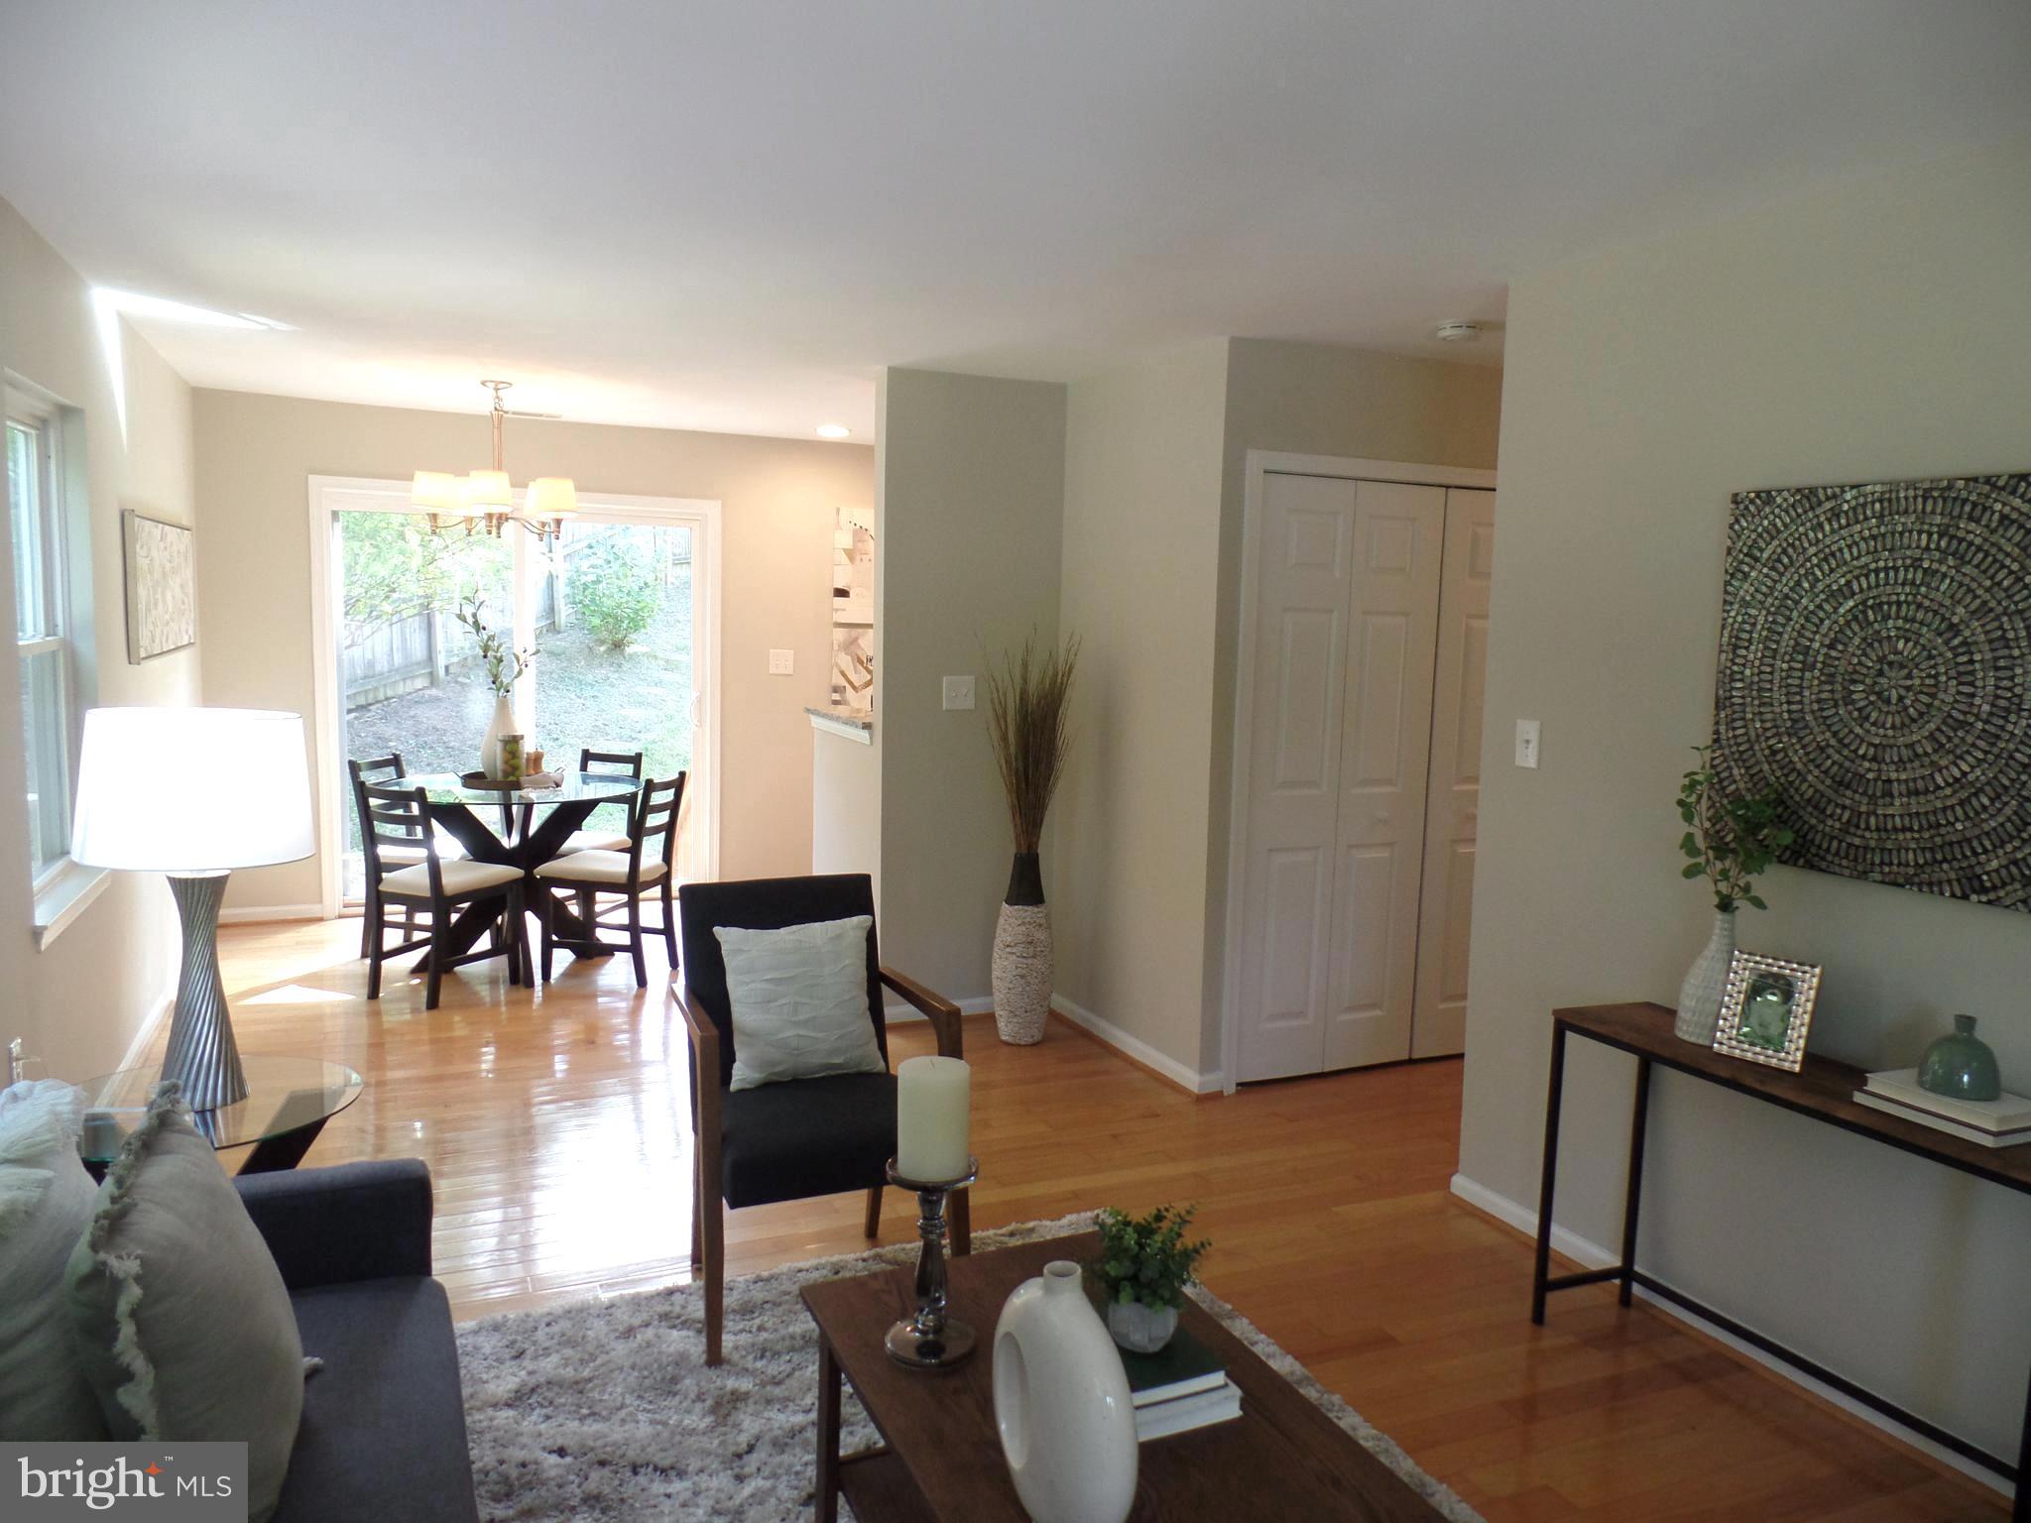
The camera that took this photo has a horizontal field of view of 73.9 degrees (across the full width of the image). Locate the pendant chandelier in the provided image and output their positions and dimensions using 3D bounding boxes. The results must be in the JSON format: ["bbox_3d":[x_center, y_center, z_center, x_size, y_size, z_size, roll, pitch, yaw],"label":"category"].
[{"bbox_3d":[-2.156,-1.239,5.602,0.650,0.640,0.650,-1,7,-25],"label":"pendant chandelier"}]

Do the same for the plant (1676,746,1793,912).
[{"bbox_3d":[1.473,0.138,2.766,0.190,0.330,0.190,-1,7,-24],"label":"plant"}]

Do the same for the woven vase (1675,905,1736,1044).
[{"bbox_3d":[1.463,0.440,2.798,0.150,0.268,0.150,-1,7,-24],"label":"woven vase"}]

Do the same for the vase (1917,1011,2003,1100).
[{"bbox_3d":[1.645,0.509,2.340,0.118,0.135,0.118,-1,7,-24],"label":"vase"}]

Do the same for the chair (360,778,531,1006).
[{"bbox_3d":[-2.268,0.485,5.365,0.420,0.860,0.510,4,7,23],"label":"chair"}]

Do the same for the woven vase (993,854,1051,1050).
[{"bbox_3d":[0.035,0.683,4.975,0.220,0.700,0.220,1,6,0],"label":"woven vase"}]

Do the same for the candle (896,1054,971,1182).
[{"bbox_3d":[-0.115,0.519,1.971,0.105,0.165,0.105,1,6,0],"label":"candle"}]

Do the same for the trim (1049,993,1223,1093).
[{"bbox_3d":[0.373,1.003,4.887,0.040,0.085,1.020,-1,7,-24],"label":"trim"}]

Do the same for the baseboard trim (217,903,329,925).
[{"bbox_3d":[-3.511,0.722,6.335,0.450,0.090,0.015,-1,7,-25],"label":"baseboard trim"}]

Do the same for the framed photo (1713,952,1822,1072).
[{"bbox_3d":[1.486,0.491,2.668,0.030,0.210,0.157,23,-10,-42],"label":"framed photo"}]

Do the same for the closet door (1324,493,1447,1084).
[{"bbox_3d":[1.267,0.068,4.636,0.380,2.005,0.040,-1,7,-24],"label":"closet door"}]

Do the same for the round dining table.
[{"bbox_3d":[-2.137,0.491,5.820,1.020,0.760,1.020,-1,7,-25],"label":"round dining table"}]

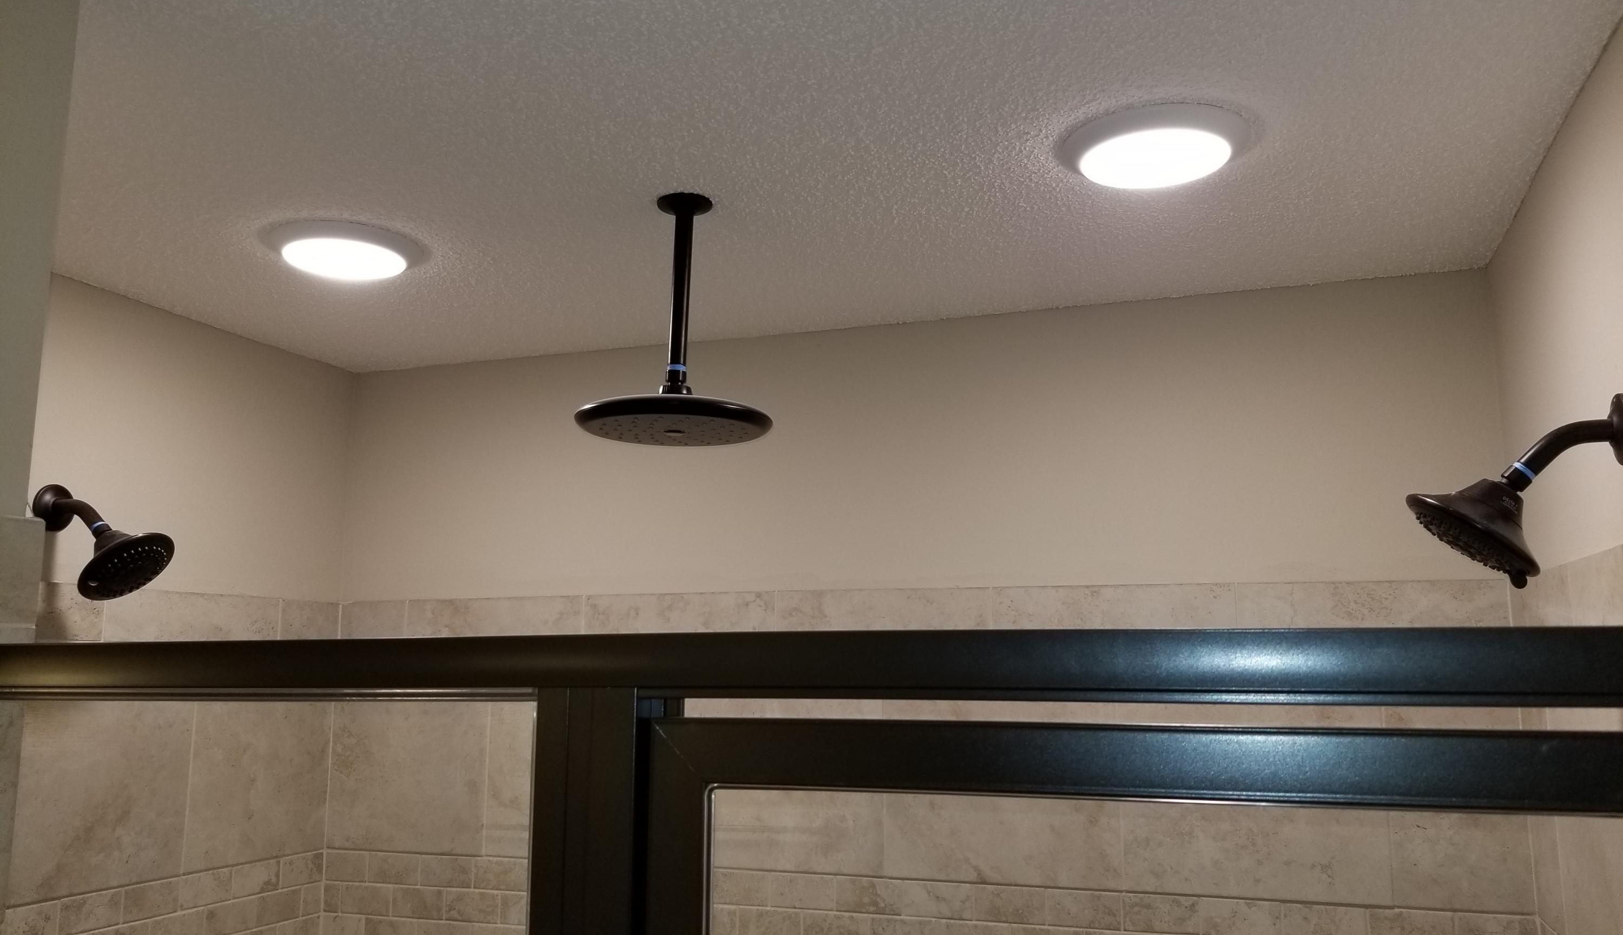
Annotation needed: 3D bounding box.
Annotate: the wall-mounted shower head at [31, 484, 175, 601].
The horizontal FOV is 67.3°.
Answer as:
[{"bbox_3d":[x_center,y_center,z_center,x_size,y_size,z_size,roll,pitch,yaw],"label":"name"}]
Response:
[{"bbox_3d":[-0.923,0.097,1.587,0.188,0.157,0.121,-3,-10,19],"label":"wall-mounted shower head"}]

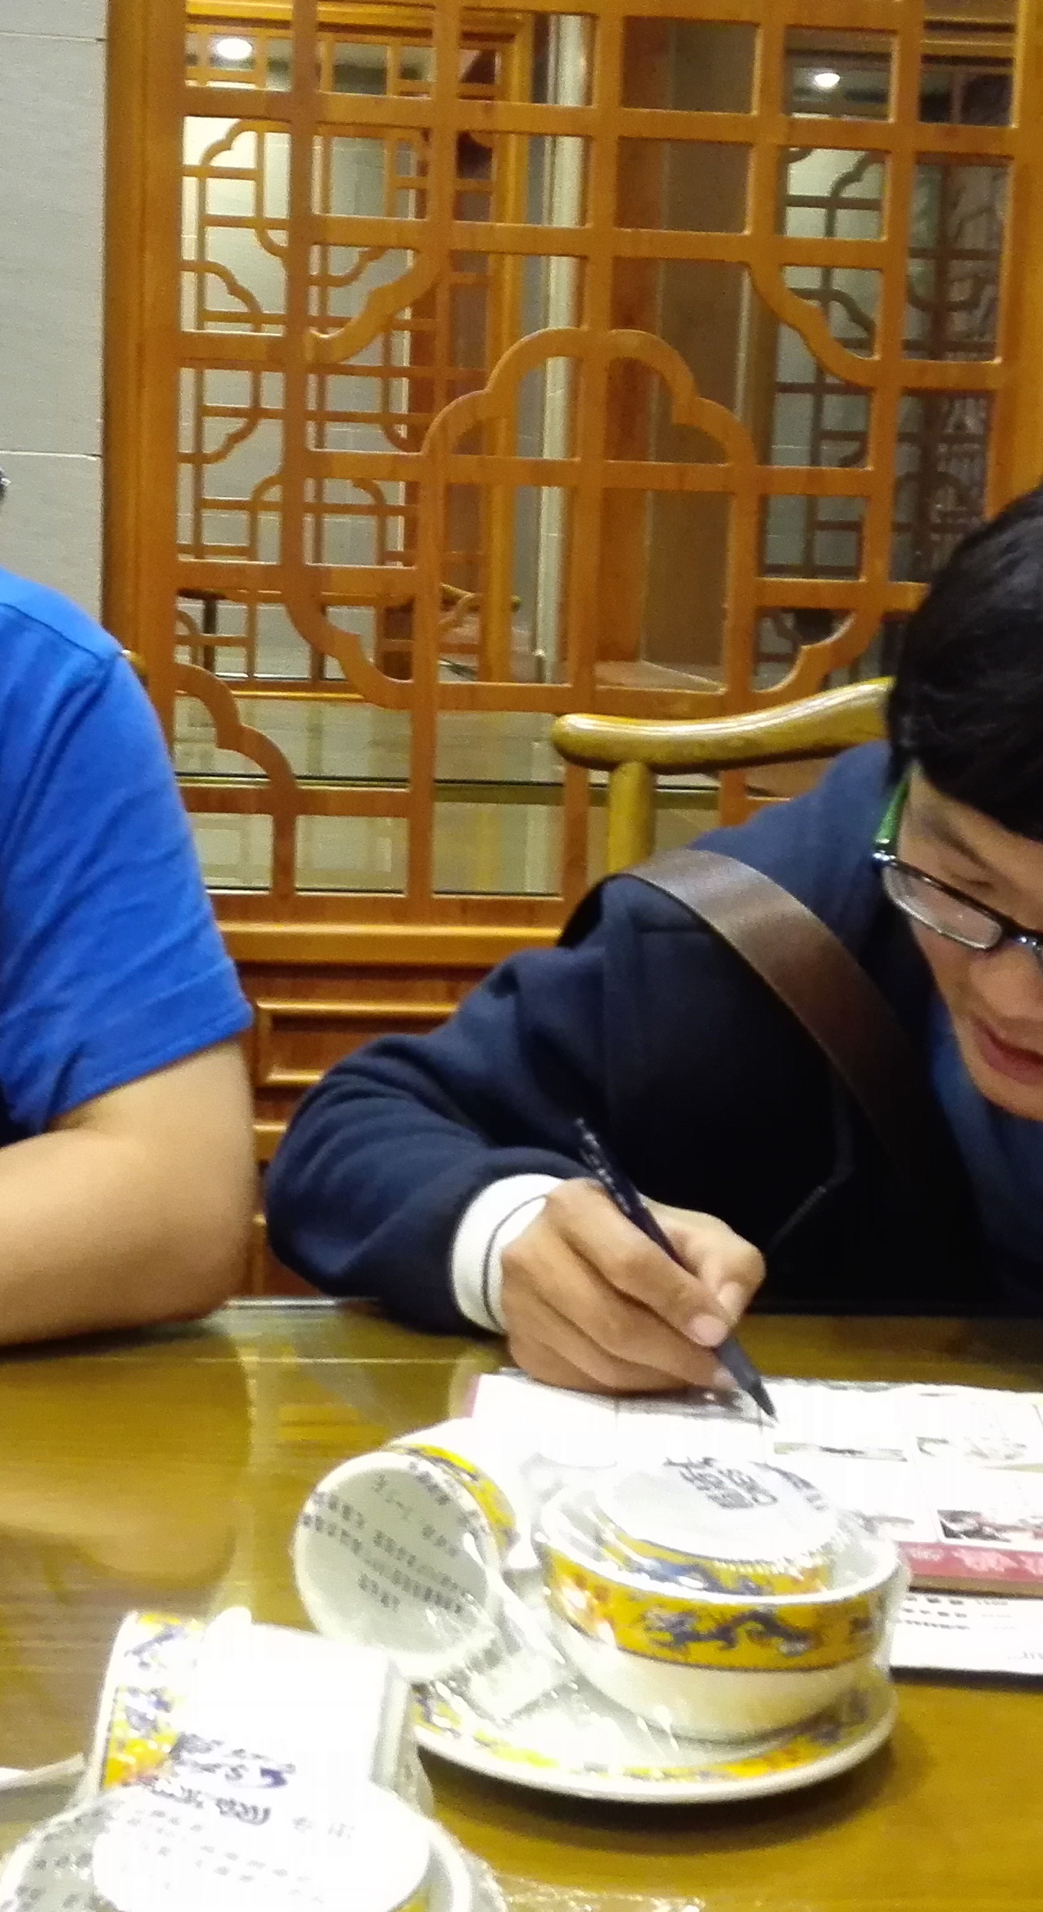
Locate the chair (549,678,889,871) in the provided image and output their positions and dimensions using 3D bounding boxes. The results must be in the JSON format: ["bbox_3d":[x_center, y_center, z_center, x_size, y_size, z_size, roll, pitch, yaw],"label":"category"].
[{"bbox_3d":[0.311,0.371,1.400,0.570,1.030,0.540,1,9,-9],"label":"chair"}]

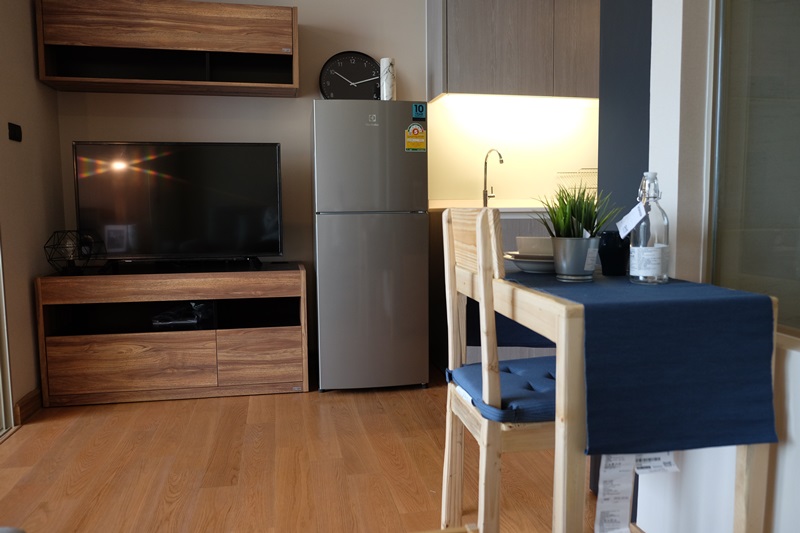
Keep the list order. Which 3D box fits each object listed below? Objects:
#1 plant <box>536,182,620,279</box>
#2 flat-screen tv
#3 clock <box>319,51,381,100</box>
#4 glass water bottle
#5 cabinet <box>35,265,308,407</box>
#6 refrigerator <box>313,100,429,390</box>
[{"bbox_3d":[0.402,-0.076,1.359,0.185,0.217,0.175,-1,5,-11],"label":"plant"},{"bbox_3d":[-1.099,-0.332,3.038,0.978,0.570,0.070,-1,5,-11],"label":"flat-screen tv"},{"bbox_3d":[-0.260,-1.009,3.332,0.380,0.380,0.050,-1,-7,-11],"label":"clock"},{"bbox_3d":[0.548,-0.084,1.313,0.086,0.236,0.086,-1,5,-11],"label":"glass water bottle"},{"bbox_3d":[-1.087,0.320,3.048,1.205,0.605,0.410,-1,5,-11],"label":"cabinet"},{"bbox_3d":[-0.176,-0.110,3.222,0.546,1.417,0.570,-1,5,-9],"label":"refrigerator"}]

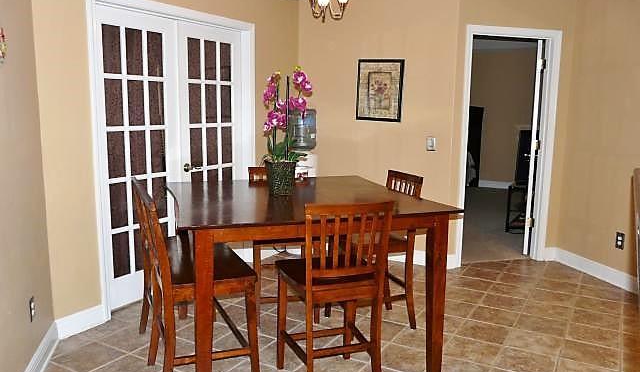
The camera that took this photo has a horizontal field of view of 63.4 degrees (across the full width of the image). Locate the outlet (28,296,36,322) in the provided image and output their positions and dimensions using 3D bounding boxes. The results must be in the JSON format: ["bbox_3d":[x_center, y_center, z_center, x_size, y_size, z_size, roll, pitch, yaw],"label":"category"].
[{"bbox_3d":[-1.488,0.639,2.688,0.010,0.120,0.078,-2,8,-15],"label":"outlet"}]

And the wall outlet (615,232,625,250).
[{"bbox_3d":[2.440,0.451,4.210,0.010,0.122,0.077,-2,8,-15],"label":"wall outlet"}]

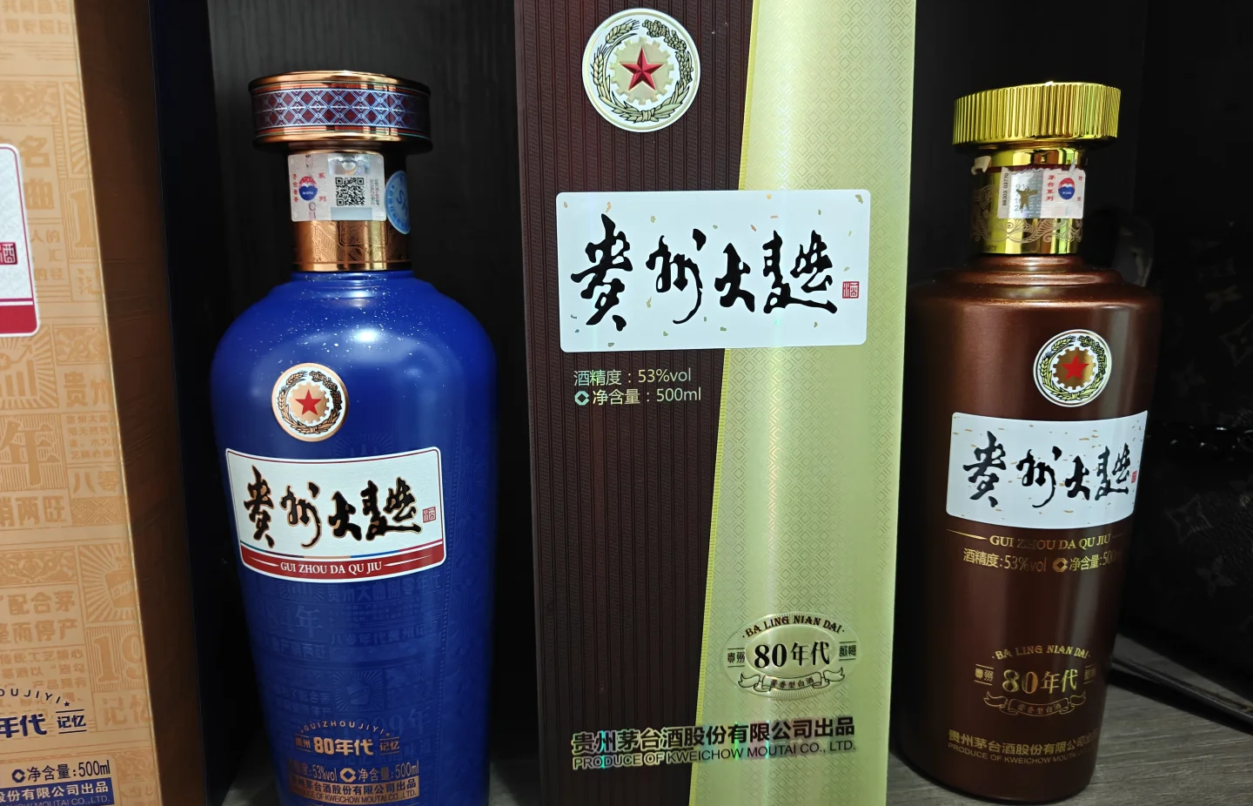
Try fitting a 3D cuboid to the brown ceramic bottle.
[{"bbox_3d":[0.135,0.015,0.304,0.081,0.235,0.081,0,10,3],"label":"brown ceramic bottle"}]

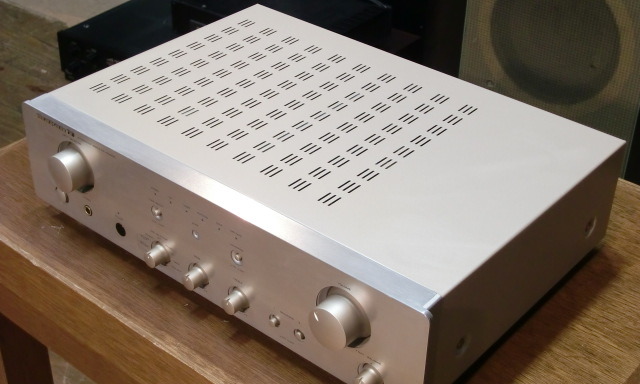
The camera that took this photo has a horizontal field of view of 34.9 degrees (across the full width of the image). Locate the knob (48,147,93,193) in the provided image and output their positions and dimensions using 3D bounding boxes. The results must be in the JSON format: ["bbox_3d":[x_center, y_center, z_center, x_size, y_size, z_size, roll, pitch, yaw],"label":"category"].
[{"bbox_3d":[-0.224,-0.019,0.908,0.036,0.036,0.022,26,41,32],"label":"knob"}]

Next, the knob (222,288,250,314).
[{"bbox_3d":[-0.069,0.090,0.827,0.015,0.015,0.016,26,41,32],"label":"knob"}]

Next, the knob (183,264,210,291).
[{"bbox_3d":[-0.105,0.073,0.851,0.015,0.015,0.016,26,41,32],"label":"knob"}]

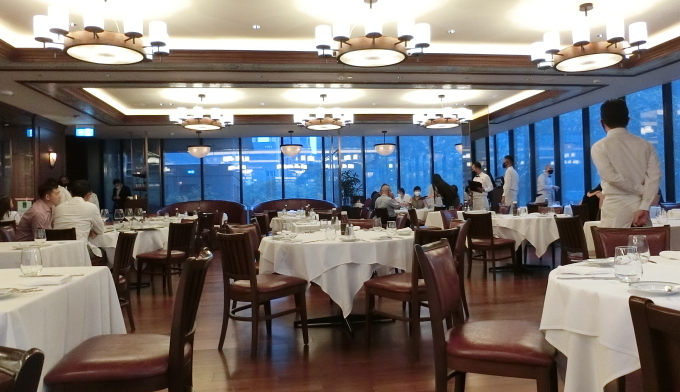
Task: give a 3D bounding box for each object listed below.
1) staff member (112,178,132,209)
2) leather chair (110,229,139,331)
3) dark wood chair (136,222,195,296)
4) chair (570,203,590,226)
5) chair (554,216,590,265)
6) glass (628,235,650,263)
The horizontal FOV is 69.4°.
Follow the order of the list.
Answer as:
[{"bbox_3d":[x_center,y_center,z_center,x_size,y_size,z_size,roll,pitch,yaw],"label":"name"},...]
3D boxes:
[{"bbox_3d":[-4.889,0.467,11.097,0.480,1.720,0.360,-2,-1,8],"label":"staff member"},{"bbox_3d":[-1.953,0.742,4.010,0.550,0.880,0.460,-1,-1,-3],"label":"leather chair"},{"bbox_3d":[-2.115,0.753,6.005,0.545,0.880,0.460,-2,-1,27],"label":"dark wood chair"},{"bbox_3d":[4.268,0.616,8.242,0.540,0.880,0.470,-1,-1,-12],"label":"chair"},{"bbox_3d":[2.501,0.631,4.858,0.550,0.880,0.460,-1,-1,-7],"label":"chair"},{"bbox_3d":[1.342,0.240,2.200,0.086,0.125,0.086,-1,-1,0],"label":"glass"}]

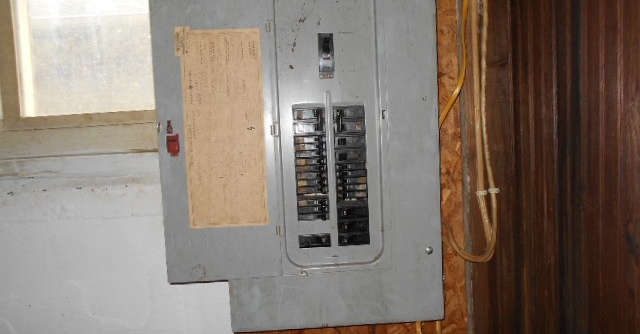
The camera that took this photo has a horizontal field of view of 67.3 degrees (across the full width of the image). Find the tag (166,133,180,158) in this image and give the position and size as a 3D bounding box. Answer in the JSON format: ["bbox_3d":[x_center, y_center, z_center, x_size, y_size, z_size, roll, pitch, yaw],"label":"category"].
[{"bbox_3d":[-0.260,-0.038,0.852,0.024,0.041,0.008,-3,4,-2],"label":"tag"}]

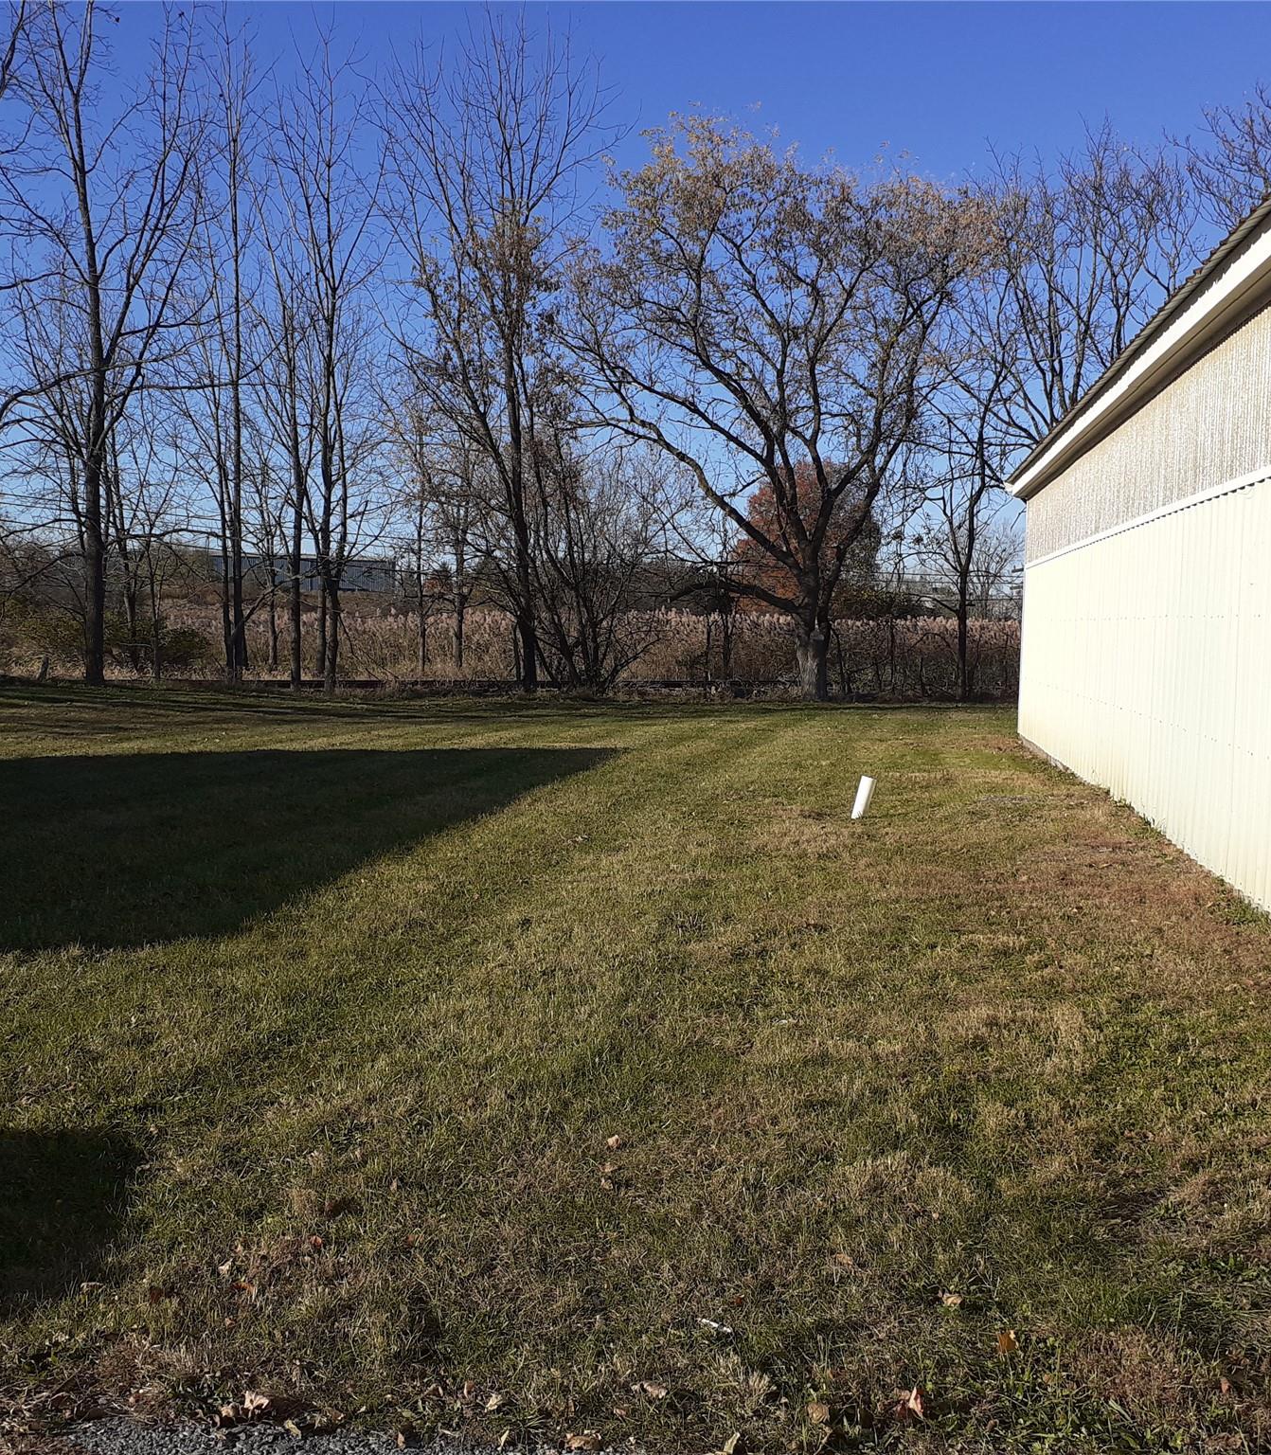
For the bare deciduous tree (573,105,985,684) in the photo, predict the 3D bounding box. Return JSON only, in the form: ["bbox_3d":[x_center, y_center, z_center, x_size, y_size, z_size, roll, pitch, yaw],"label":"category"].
[{"bbox_3d":[3.217,-6.943,33.285,9.200,12.700,8.470,1,4,0],"label":"bare deciduous tree"}]

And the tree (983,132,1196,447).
[{"bbox_3d":[10.402,-7.066,34.559,5.190,13.000,4.930,1,4,0],"label":"tree"}]

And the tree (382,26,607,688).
[{"bbox_3d":[-3.184,-8.529,34.740,5.360,15.440,5.090,1,4,0],"label":"tree"}]

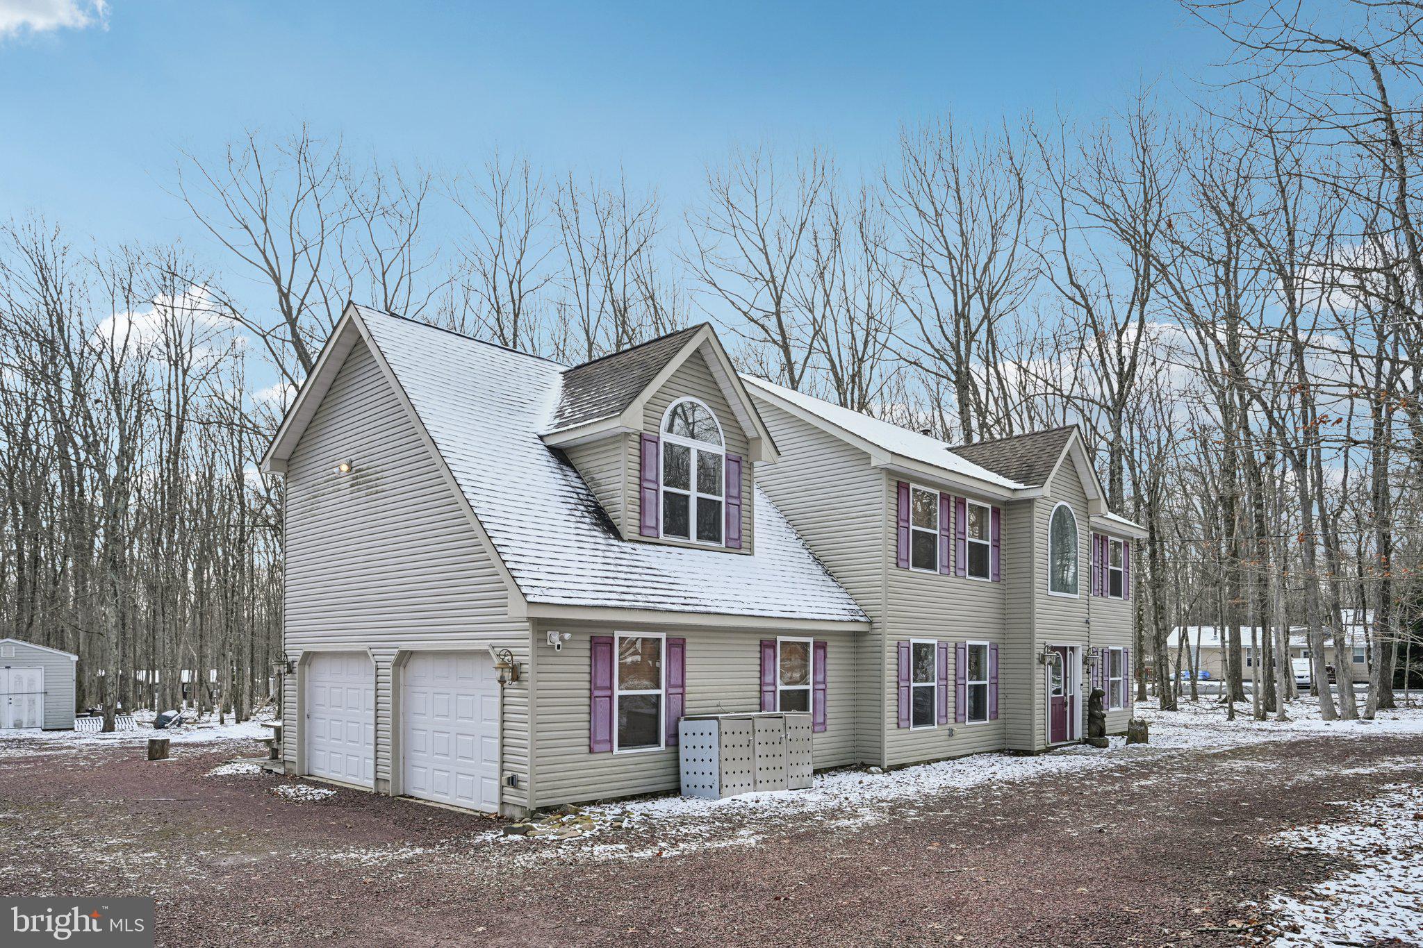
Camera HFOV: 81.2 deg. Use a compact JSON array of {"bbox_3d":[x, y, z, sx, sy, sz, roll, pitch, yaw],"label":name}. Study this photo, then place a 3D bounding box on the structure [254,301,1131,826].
[{"bbox_3d":[1.850,1.970,18.350,9.500,7.650,18.600,-10,-15,43],"label":"structure"}]

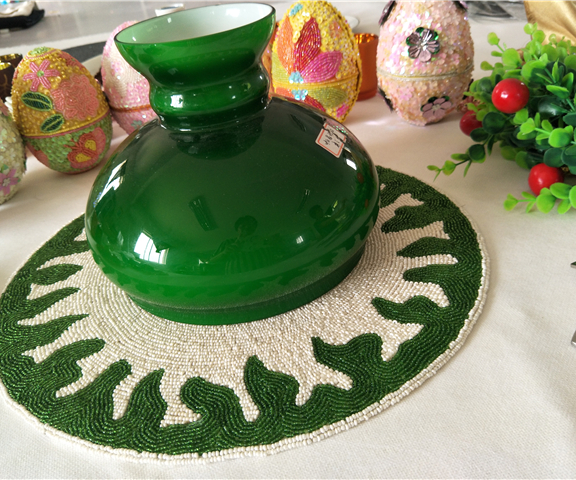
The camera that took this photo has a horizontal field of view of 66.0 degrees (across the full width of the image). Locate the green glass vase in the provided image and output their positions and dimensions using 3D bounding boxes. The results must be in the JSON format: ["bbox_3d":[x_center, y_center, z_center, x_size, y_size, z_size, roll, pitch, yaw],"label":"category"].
[{"bbox_3d":[-0.047,-0.071,0.329,0.233,0.168,0.233,-9,35,0],"label":"green glass vase"}]

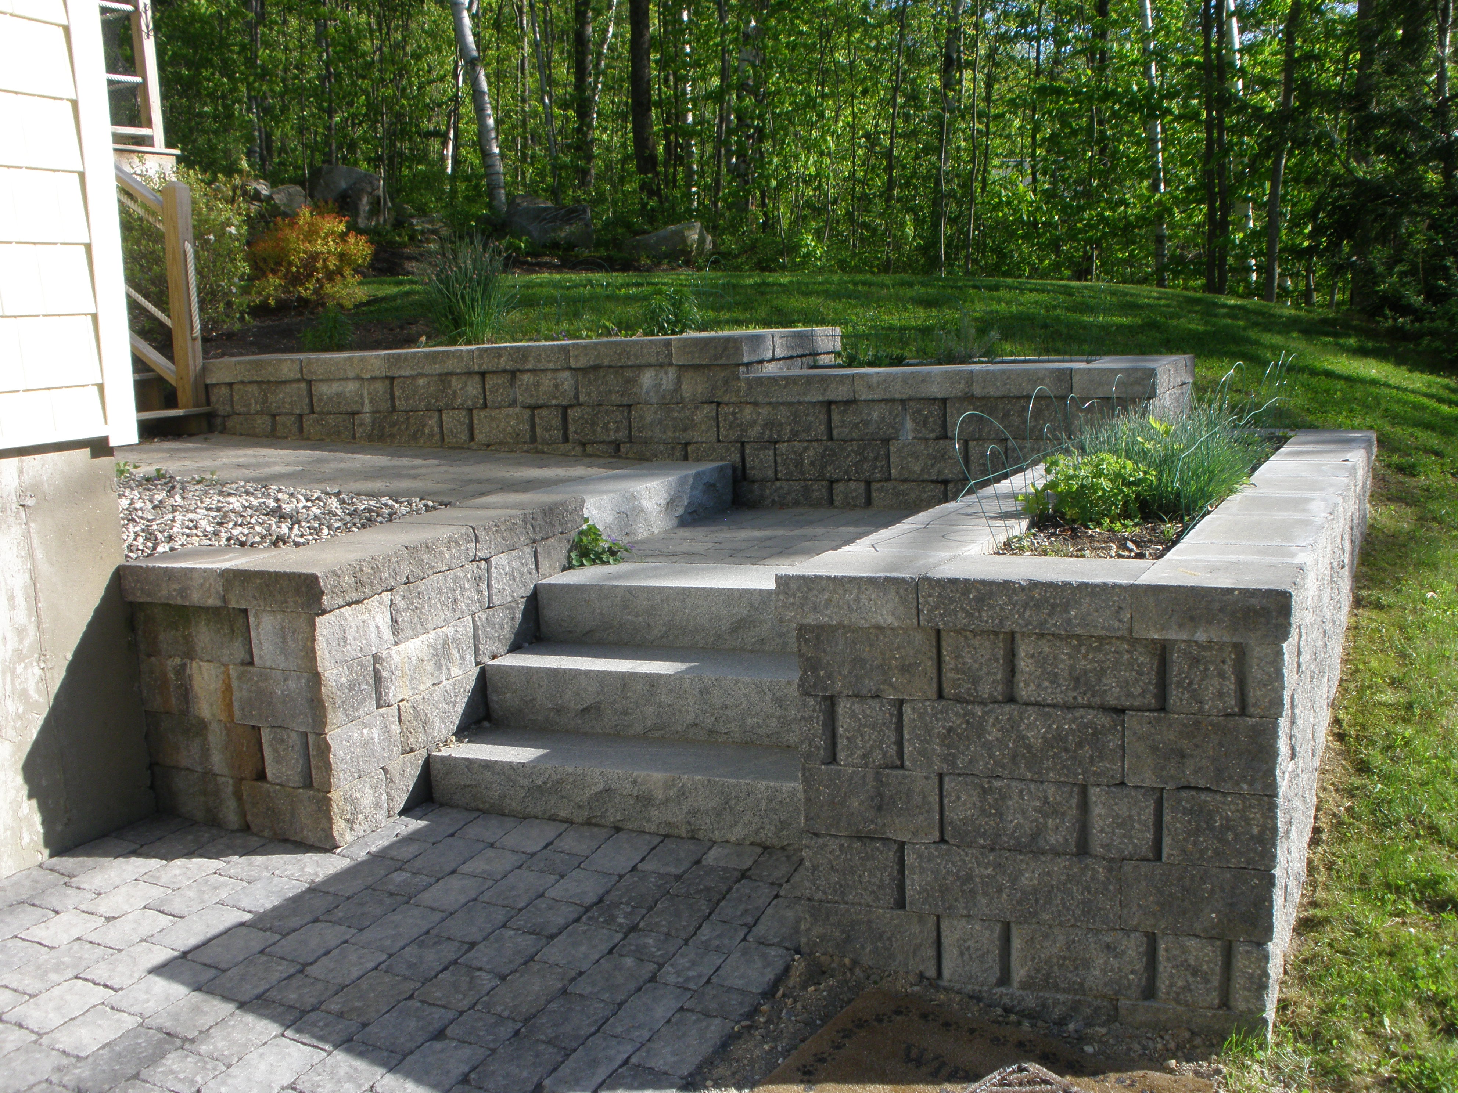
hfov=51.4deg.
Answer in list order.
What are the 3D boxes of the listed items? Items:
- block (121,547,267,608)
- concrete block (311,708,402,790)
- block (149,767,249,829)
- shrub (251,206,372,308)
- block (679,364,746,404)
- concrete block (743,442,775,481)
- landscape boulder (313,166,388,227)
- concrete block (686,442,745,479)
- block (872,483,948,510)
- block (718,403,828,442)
[{"bbox_3d":[-1.375,0.079,4.092,0.386,0.098,0.320,2,10,29],"label":"block"},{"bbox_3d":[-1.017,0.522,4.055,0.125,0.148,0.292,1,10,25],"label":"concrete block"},{"bbox_3d":[-1.353,0.651,4.199,0.354,0.152,0.300,2,10,29],"label":"block"},{"bbox_3d":[-2.434,-1.679,8.817,0.719,0.595,0.720,-5,10,-14],"label":"shrub"},{"bbox_3d":[-0.007,-0.663,6.099,0.300,0.152,0.274,1,10,24],"label":"block"},{"bbox_3d":[0.184,-0.351,6.021,0.132,0.152,0.280,2,9,28],"label":"concrete block"},{"bbox_3d":[-3.616,-3.333,14.500,0.643,0.599,0.611,-3,9,0],"label":"landscape boulder"},{"bbox_3d":[0.003,-0.361,6.144,0.259,0.152,0.292,1,10,24],"label":"concrete block"},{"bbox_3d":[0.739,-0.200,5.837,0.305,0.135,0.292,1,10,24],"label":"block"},{"bbox_3d":[0.233,-0.500,5.969,0.466,0.152,0.280,2,9,28],"label":"block"}]

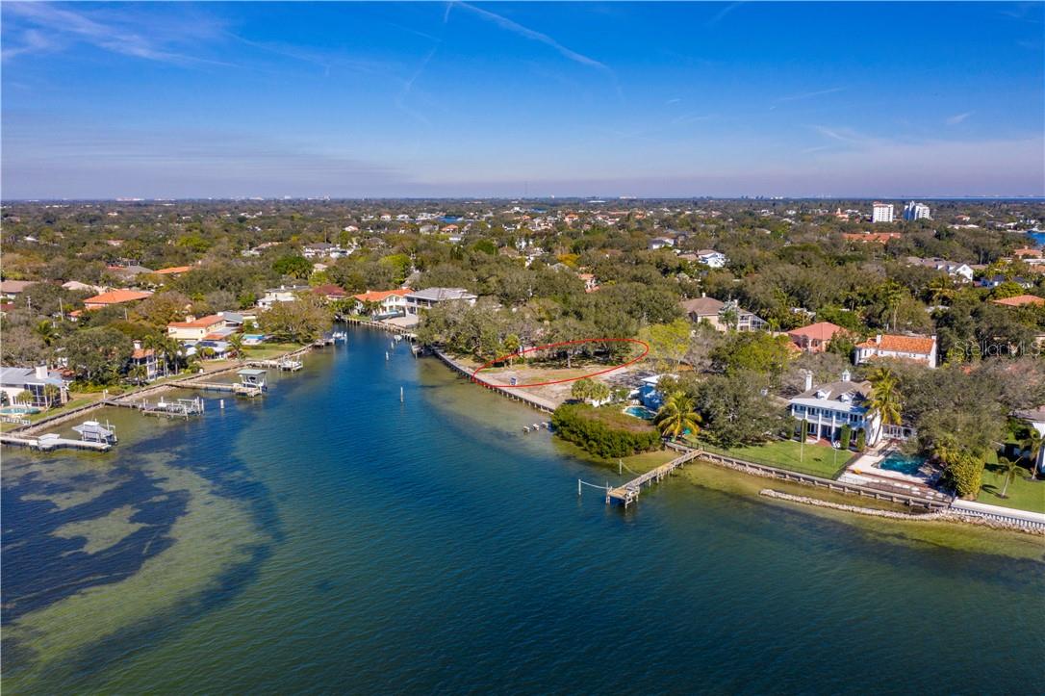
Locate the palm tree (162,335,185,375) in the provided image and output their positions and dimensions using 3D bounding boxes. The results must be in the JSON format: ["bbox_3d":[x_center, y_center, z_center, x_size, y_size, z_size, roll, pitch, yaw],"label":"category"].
[{"bbox_3d":[-87.054,2.013,203.295,5.300,9.700,5.300,0,11,0],"label":"palm tree"}]

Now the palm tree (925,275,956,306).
[{"bbox_3d":[155.726,-19.347,302.563,9.000,14.400,9.000,0,11,0],"label":"palm tree"}]

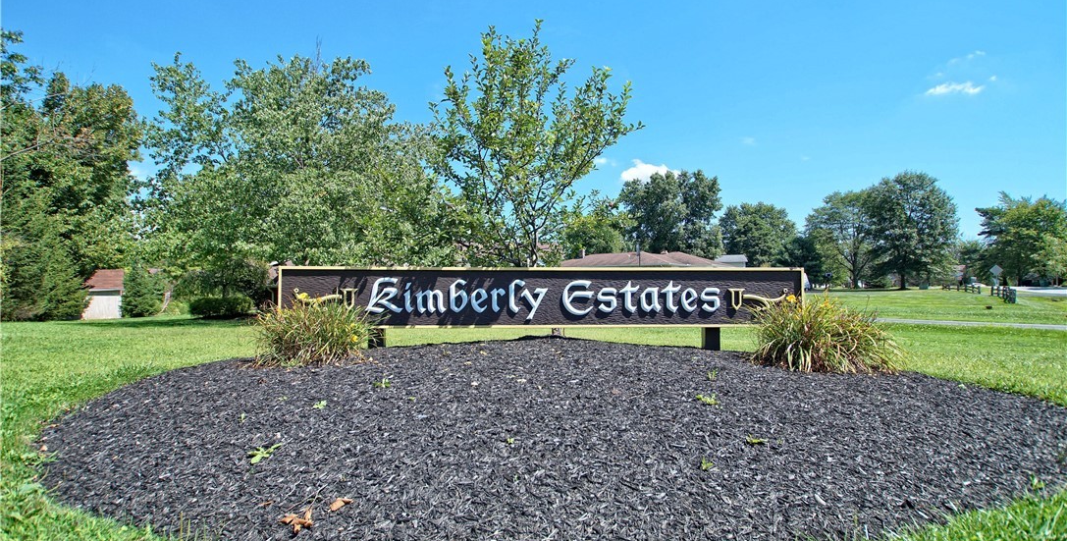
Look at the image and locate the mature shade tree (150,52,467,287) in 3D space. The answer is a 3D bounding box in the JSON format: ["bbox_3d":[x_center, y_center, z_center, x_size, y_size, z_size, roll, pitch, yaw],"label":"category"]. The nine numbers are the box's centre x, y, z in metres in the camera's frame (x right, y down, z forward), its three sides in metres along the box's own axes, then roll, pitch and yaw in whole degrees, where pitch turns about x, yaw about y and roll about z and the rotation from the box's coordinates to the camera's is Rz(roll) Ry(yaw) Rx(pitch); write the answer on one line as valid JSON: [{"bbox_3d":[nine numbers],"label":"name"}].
[{"bbox_3d":[-7.800,-2.780,16.000,9.600,9.200,8.600,0,-1,0],"label":"mature shade tree"}]

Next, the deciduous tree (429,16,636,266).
[{"bbox_3d":[0.040,-1.100,5.800,2.550,3.900,2.450,0,-1,0],"label":"deciduous tree"}]

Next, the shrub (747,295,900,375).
[{"bbox_3d":[2.920,0.580,4.750,1.360,0.730,1.150,0,-1,0],"label":"shrub"}]

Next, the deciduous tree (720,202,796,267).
[{"bbox_3d":[30.400,-3.100,64.000,9.800,12.200,9.500,0,-1,0],"label":"deciduous tree"}]

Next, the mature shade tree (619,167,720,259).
[{"bbox_3d":[16.400,-4.700,57.000,12.400,15.000,12.000,0,-1,0],"label":"mature shade tree"}]

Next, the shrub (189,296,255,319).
[{"bbox_3d":[-14.448,1.664,22.000,2.800,1.080,1.400,0,-1,0],"label":"shrub"}]

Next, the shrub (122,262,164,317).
[{"bbox_3d":[-19.789,0.945,24.000,1.900,2.750,1.900,0,-1,0],"label":"shrub"}]

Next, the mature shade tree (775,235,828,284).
[{"bbox_3d":[34.058,-1.119,60.000,6.000,7.000,6.000,0,-1,0],"label":"mature shade tree"}]

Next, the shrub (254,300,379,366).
[{"bbox_3d":[-2.220,0.610,4.850,1.150,0.620,1.020,0,-1,0],"label":"shrub"}]

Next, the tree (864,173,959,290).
[{"bbox_3d":[46.261,-4.926,58.000,10.000,14.300,10.000,0,-1,0],"label":"tree"}]

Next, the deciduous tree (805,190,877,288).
[{"bbox_3d":[39.934,-3.918,61.000,9.000,12.600,9.000,0,-1,0],"label":"deciduous tree"}]

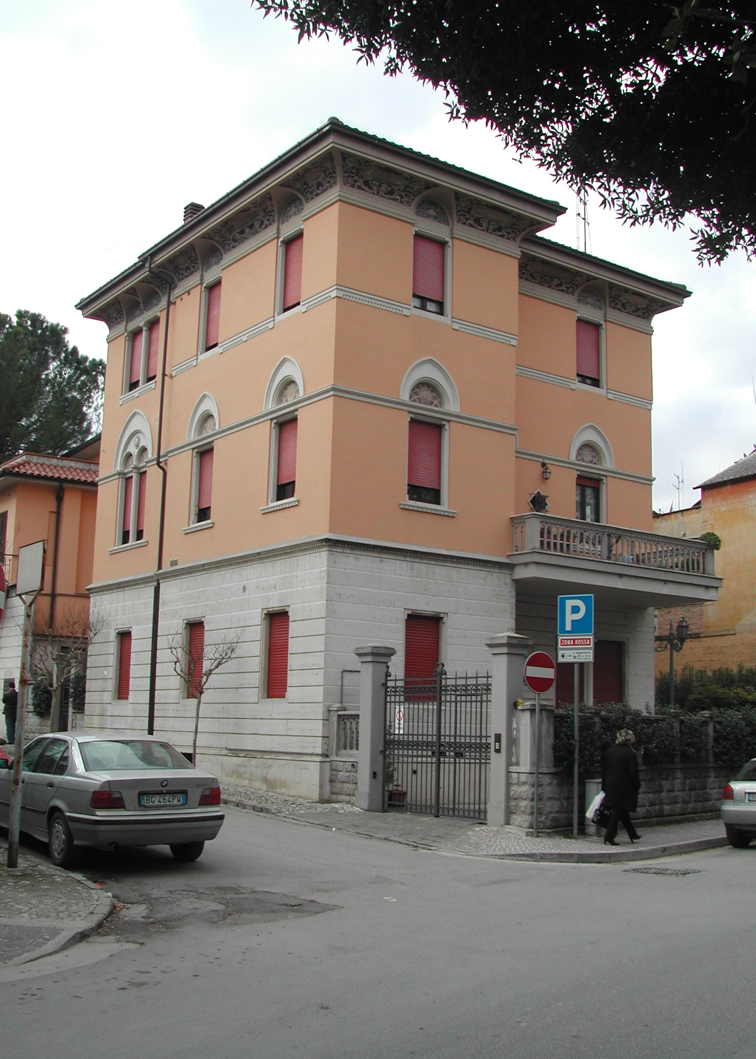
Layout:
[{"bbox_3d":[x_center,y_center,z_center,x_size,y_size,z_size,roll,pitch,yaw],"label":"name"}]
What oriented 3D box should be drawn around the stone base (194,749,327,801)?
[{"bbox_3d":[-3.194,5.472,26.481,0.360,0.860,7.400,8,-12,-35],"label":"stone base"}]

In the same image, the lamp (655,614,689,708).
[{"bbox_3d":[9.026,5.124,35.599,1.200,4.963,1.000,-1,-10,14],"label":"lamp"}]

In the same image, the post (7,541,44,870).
[{"bbox_3d":[-3.844,1.855,12.533,0.100,3.460,0.780,8,-12,-36],"label":"post"}]

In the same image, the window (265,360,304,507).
[{"bbox_3d":[-2.096,-2.266,26.393,0.300,3.420,1.780,8,-12,-35],"label":"window"}]

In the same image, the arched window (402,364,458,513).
[{"bbox_3d":[1.158,-2.180,26.737,1.720,3.600,0.300,8,-12,-36],"label":"arched window"}]

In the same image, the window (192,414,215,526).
[{"bbox_3d":[-4.397,-1.565,29.799,0.280,2.850,1.150,8,-12,-36],"label":"window"}]

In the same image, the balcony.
[{"bbox_3d":[5.632,0.904,29.559,6.970,1.458,2.647,8,-12,-35],"label":"balcony"}]

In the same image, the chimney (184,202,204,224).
[{"bbox_3d":[-5.304,-8.729,33.673,0.420,1.200,0.460,8,-12,-36],"label":"chimney"}]

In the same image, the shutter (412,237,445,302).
[{"bbox_3d":[1.189,-6.177,27.513,1.050,1.500,0.080,8,-12,-36],"label":"shutter"}]

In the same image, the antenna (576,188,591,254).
[{"bbox_3d":[6.072,-9.071,34.194,0.600,2.326,1.000,-5,-11,32],"label":"antenna"}]

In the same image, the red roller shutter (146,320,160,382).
[{"bbox_3d":[-6.299,-5.140,33.051,0.080,1.600,0.950,8,-12,-35],"label":"red roller shutter"}]

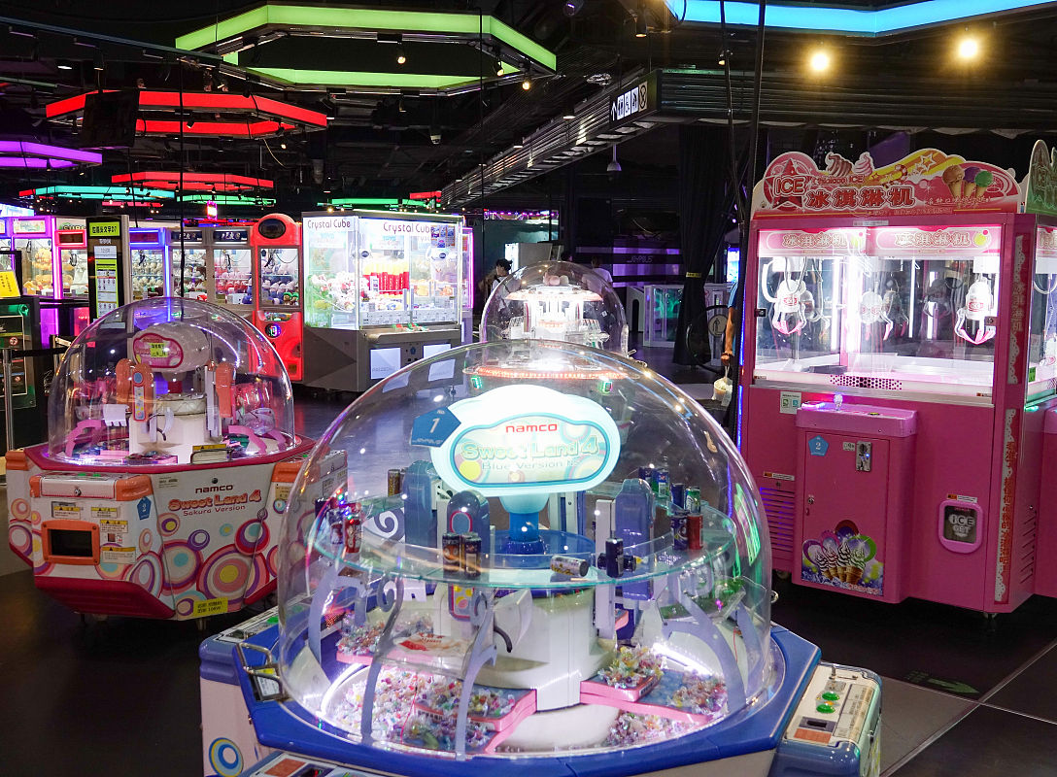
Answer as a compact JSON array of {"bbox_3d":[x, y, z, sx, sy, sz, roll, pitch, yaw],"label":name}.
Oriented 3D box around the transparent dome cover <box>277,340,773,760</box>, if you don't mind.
[{"bbox_3d":[-0.002,0.232,2.259,1.095,0.684,1.095,0,7,0],"label":"transparent dome cover"}]

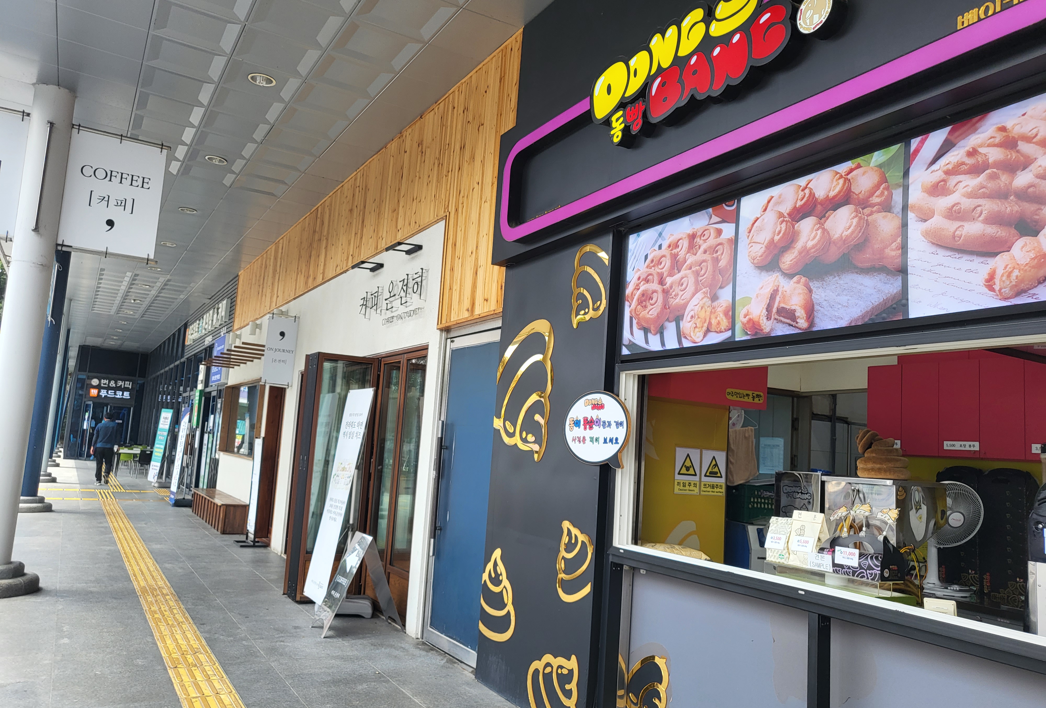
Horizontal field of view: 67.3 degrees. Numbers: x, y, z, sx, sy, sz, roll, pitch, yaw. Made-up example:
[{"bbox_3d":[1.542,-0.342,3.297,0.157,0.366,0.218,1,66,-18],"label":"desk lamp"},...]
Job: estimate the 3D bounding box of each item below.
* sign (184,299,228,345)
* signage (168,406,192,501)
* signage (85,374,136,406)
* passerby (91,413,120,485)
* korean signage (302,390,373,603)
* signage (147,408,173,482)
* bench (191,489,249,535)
[{"bbox_3d":[-7.652,-0.680,18.922,0.100,0.480,6.200,8,-8,-29],"label":"sign"},{"bbox_3d":[-6.647,1.948,15.217,0.050,1.800,0.600,11,-10,-33],"label":"signage"},{"bbox_3d":[-16.670,1.452,31.823,1.730,1.100,0.150,8,-8,-29],"label":"signage"},{"bbox_3d":[-10.224,2.311,19.256,0.620,1.760,0.450,8,-8,-29],"label":"passerby"},{"bbox_3d":[-1.581,1.179,6.710,0.050,1.800,0.600,17,-13,-28],"label":"korean signage"},{"bbox_3d":[-9.069,2.276,19.638,0.600,1.800,0.050,-2,-14,45],"label":"signage"},{"bbox_3d":[-4.996,2.552,12.933,0.430,0.420,3.250,8,-8,-29],"label":"bench"}]

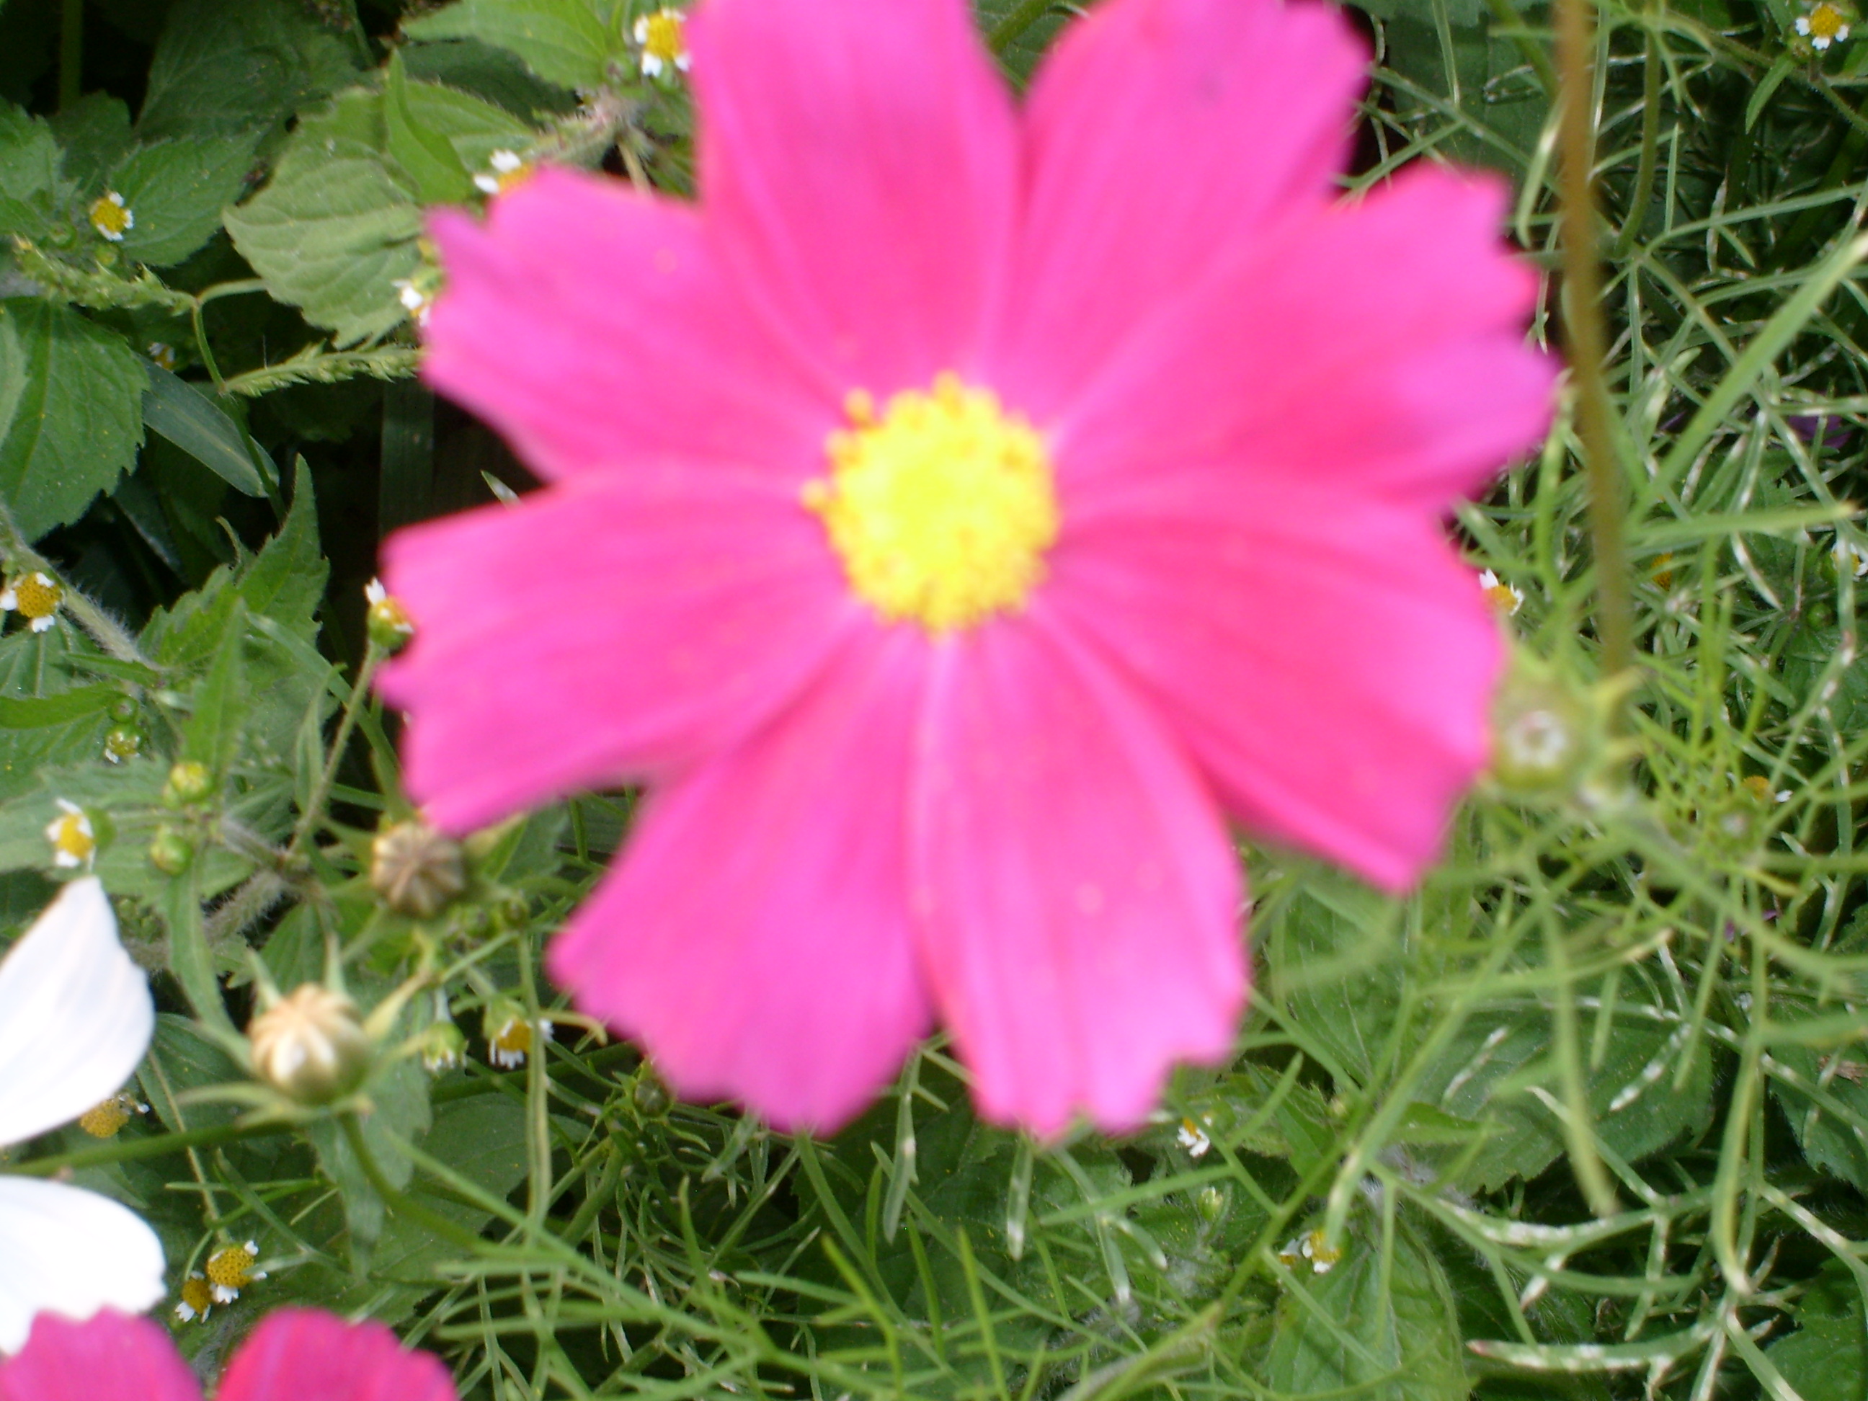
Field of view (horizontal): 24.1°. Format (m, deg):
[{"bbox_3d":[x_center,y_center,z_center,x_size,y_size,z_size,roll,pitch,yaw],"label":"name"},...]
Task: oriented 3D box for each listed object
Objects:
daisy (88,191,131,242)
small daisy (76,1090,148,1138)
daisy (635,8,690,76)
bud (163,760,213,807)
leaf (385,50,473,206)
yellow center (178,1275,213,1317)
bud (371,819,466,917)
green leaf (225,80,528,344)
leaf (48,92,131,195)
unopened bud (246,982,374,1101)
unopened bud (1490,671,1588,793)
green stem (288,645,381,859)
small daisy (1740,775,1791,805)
[{"bbox_3d":[-0.095,-0.056,0.505,0.006,0.004,0.006,2,78,-6],"label":"daisy"},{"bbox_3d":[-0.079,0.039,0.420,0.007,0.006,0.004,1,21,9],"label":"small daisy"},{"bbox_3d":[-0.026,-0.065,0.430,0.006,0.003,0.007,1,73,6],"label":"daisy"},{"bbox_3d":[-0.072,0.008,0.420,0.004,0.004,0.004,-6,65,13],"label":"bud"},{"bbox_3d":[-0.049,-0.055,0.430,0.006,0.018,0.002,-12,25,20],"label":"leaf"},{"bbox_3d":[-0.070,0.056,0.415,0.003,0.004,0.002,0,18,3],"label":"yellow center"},{"bbox_3d":[-0.041,0.013,0.345,0.007,0.007,0.007,0,9,3],"label":"bud"},{"bbox_3d":[-0.052,-0.046,0.410,0.029,0.006,0.024,-15,73,-5],"label":"green leaf"},{"bbox_3d":[-0.101,-0.066,0.525,0.011,0.003,0.015,0,66,0],"label":"leaf"},{"bbox_3d":[-0.055,0.030,0.385,0.011,0.011,0.011,-3,63,8],"label":"unopened bud"},{"bbox_3d":[0.042,0.002,0.305,0.007,0.008,0.007,0,90,3],"label":"unopened bud"},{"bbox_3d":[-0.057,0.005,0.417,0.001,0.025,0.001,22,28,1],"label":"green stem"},{"bbox_3d":[0.099,0.011,0.520,0.006,0.004,0.006,0,66,0],"label":"small daisy"}]

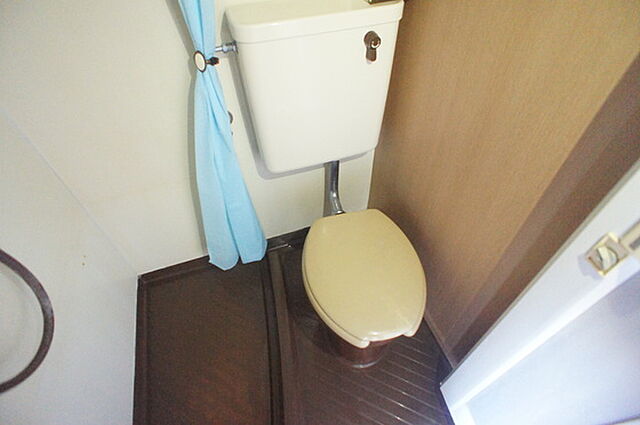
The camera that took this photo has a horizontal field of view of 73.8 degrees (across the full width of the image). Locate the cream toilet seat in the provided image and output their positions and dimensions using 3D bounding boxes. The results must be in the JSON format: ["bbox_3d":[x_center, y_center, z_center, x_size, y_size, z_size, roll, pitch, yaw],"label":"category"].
[{"bbox_3d":[0.135,0.192,1.337,0.370,0.055,0.447,-11,54,-6],"label":"cream toilet seat"}]

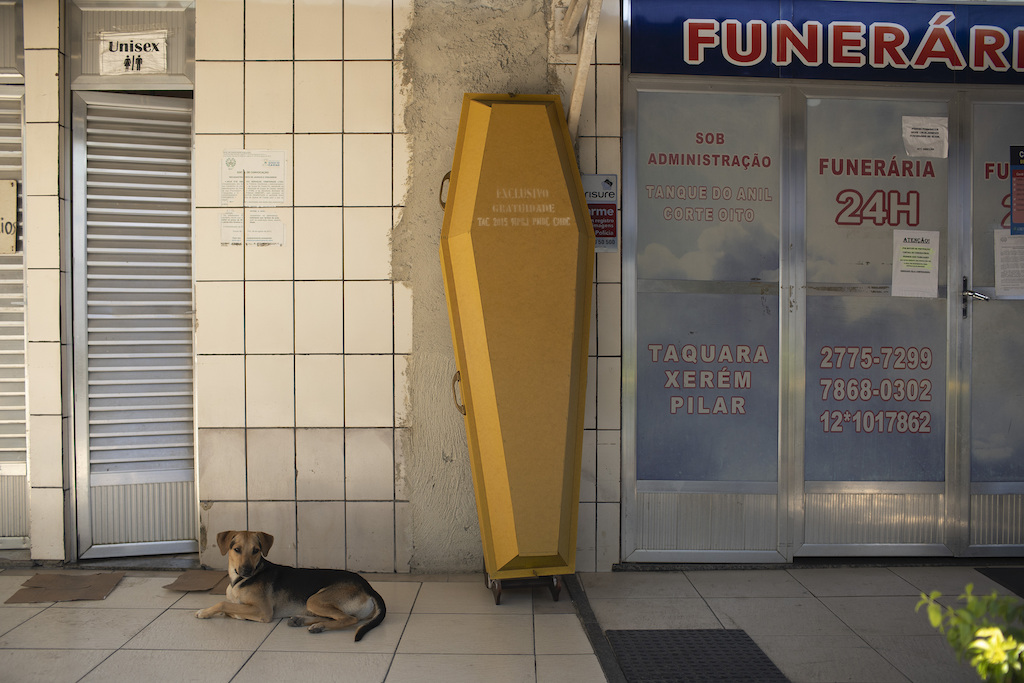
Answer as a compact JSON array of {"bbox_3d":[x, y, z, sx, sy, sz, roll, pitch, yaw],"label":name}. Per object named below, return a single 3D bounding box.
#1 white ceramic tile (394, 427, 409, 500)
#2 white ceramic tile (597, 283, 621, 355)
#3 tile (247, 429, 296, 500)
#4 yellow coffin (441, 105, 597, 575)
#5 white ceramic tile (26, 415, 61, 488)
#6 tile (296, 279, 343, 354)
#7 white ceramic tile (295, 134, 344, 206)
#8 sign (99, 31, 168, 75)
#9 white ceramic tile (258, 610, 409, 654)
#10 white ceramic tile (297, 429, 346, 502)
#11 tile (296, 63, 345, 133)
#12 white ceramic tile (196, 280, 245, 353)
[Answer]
[{"bbox_3d":[-0.465,0.520,4.201,0.057,0.306,0.010,0,1,-2],"label":"white ceramic tile"},{"bbox_3d":[0.415,-0.092,4.249,0.099,0.311,0.010,0,1,1],"label":"white ceramic tile"},{"bbox_3d":[-0.996,0.508,4.109,0.200,0.300,0.012,0,1,-1],"label":"tile"},{"bbox_3d":[0.041,-0.043,3.820,0.600,1.870,0.350,-2,-6,-8],"label":"yellow coffin"},{"bbox_3d":[-1.941,0.459,4.151,0.134,0.306,0.010,0,1,-2],"label":"white ceramic tile"},{"bbox_3d":[-0.796,-0.098,4.117,0.200,0.300,0.010,0,1,0],"label":"tile"},{"bbox_3d":[-0.825,-0.730,4.254,0.206,0.307,0.010,0,1,1],"label":"white ceramic tile"},{"bbox_3d":[-1.610,-1.229,4.237,0.286,0.187,0.005,0,1,0],"label":"sign"},{"bbox_3d":[-0.596,0.996,3.397,0.450,0.010,0.449,0,1,1],"label":"white ceramic tile"},{"bbox_3d":[-0.822,0.529,4.278,0.205,0.309,0.010,0,1,1],"label":"white ceramic tile"},{"bbox_3d":[-0.807,-1.021,4.163,0.203,0.303,0.010,0,1,-2],"label":"tile"},{"bbox_3d":[-1.249,-0.100,4.272,0.206,0.312,0.010,0,1,1],"label":"white ceramic tile"}]

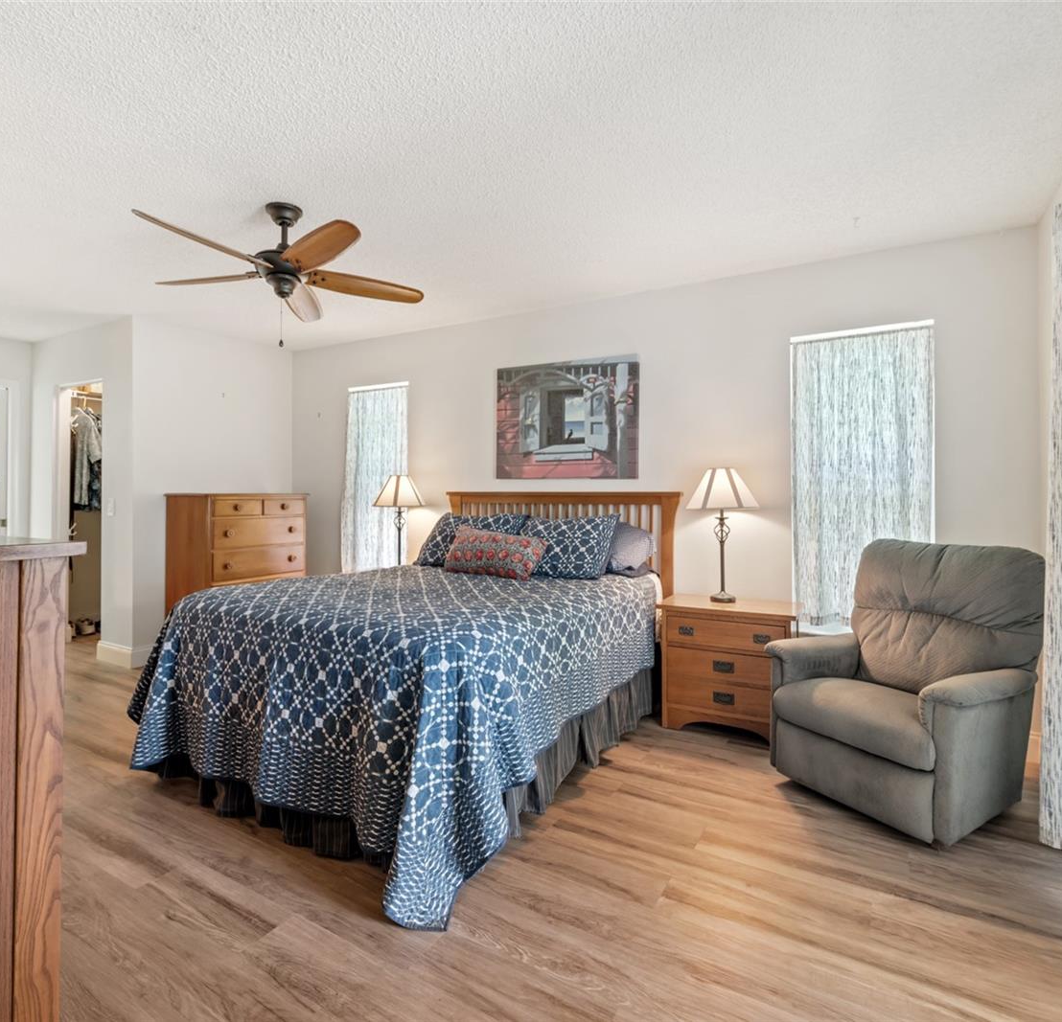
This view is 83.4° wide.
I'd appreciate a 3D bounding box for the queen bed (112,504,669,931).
[{"bbox_3d":[-0.394,0.501,2.917,1.740,1.235,2.190,1,0,30],"label":"queen bed"}]

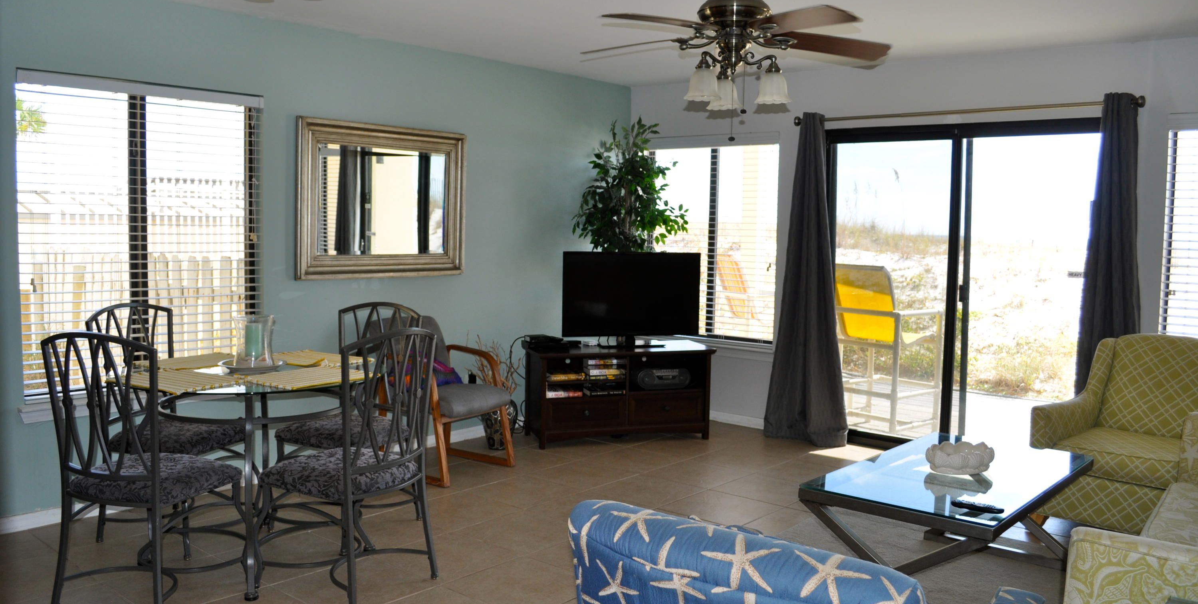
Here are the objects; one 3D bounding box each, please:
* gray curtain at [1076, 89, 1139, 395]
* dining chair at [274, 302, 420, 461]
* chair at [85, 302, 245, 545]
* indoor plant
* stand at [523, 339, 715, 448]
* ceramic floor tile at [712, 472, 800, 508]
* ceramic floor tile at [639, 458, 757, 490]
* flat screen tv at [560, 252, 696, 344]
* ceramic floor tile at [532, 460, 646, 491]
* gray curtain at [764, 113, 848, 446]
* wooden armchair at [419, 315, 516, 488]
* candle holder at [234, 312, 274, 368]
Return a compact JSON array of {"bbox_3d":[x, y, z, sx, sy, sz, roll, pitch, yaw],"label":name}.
[{"bbox_3d":[2.681,-0.041,4.703,0.340,2.130,0.150,5,6,41],"label":"gray curtain"},{"bbox_3d":[-1.128,0.522,4.052,0.460,0.990,0.540,4,5,29],"label":"dining chair"},{"bbox_3d":[-1.805,0.520,3.833,0.550,0.985,0.475,2,5,15],"label":"chair"},{"bbox_3d":[0.201,-0.210,6.292,0.760,2.140,0.760,1,4,-4],"label":"indoor plant"},{"bbox_3d":[0.136,0.613,5.968,1.220,0.590,0.450,0,5,-21],"label":"stand"},{"bbox_3d":[0.893,0.996,4.757,0.446,0.010,0.446,5,6,41],"label":"ceramic floor tile"},{"bbox_3d":[0.556,0.969,5.043,0.446,0.010,0.446,5,6,41],"label":"ceramic floor tile"},{"bbox_3d":[0.175,-0.001,6.071,0.960,0.635,0.220,0,5,-16],"label":"flat screen tv"},{"bbox_3d":[-0.094,0.978,5.035,0.455,0.010,0.455,5,6,40],"label":"ceramic floor tile"},{"bbox_3d":[1.409,-0.151,5.944,0.600,2.170,0.160,5,6,40],"label":"gray curtain"},{"bbox_3d":[-0.886,0.513,5.080,0.660,0.845,0.565,4,6,36],"label":"wooden armchair"},{"bbox_3d":[-1.367,0.149,3.555,0.160,0.205,0.160,5,6,41],"label":"candle holder"}]

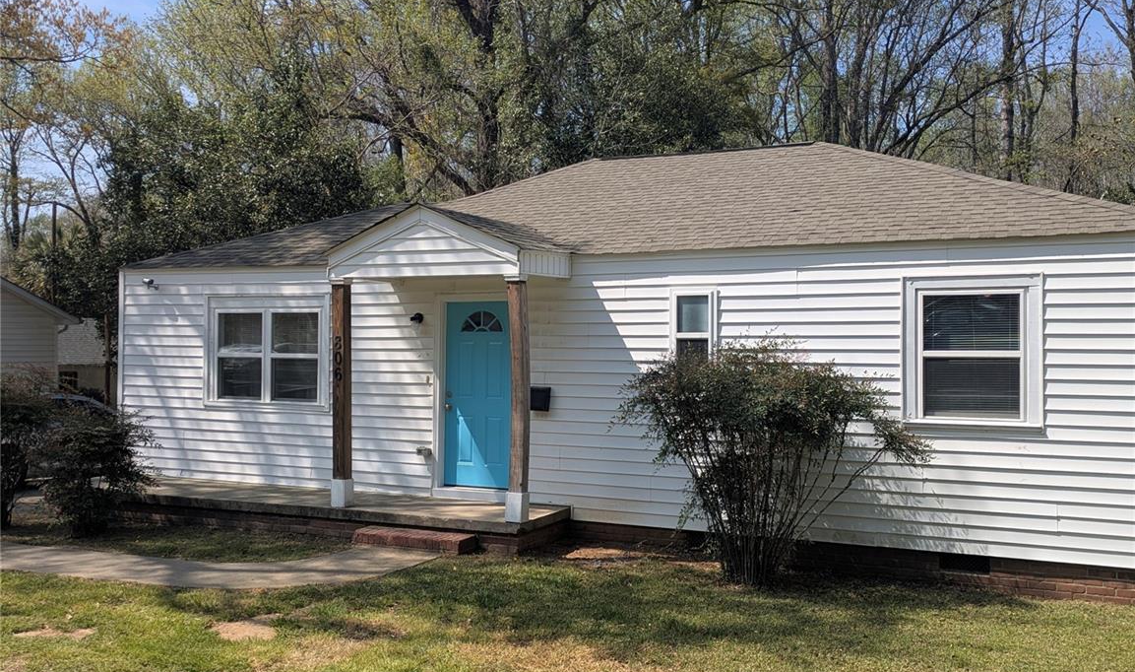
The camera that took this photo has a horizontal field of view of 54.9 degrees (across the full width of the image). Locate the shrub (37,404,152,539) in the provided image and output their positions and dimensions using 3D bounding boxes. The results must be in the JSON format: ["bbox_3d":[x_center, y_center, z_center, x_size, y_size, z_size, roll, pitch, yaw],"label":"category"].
[{"bbox_3d":[-4.995,1.436,11.550,1.200,1.360,1.150,1,-1,-24],"label":"shrub"}]

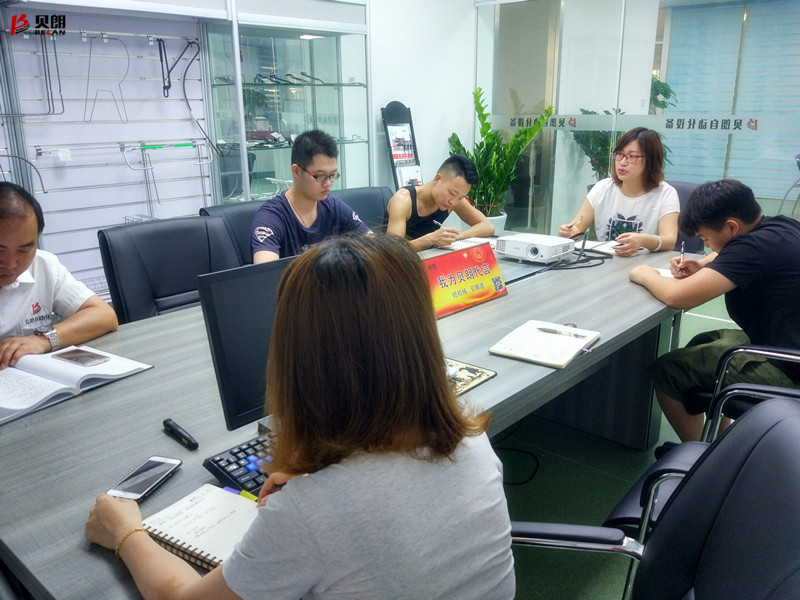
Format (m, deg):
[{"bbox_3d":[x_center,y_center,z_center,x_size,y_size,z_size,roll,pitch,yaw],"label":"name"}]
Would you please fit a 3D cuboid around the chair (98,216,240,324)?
[{"bbox_3d":[-0.658,0.235,2.438,0.620,0.980,0.580,14,22,40],"label":"chair"}]

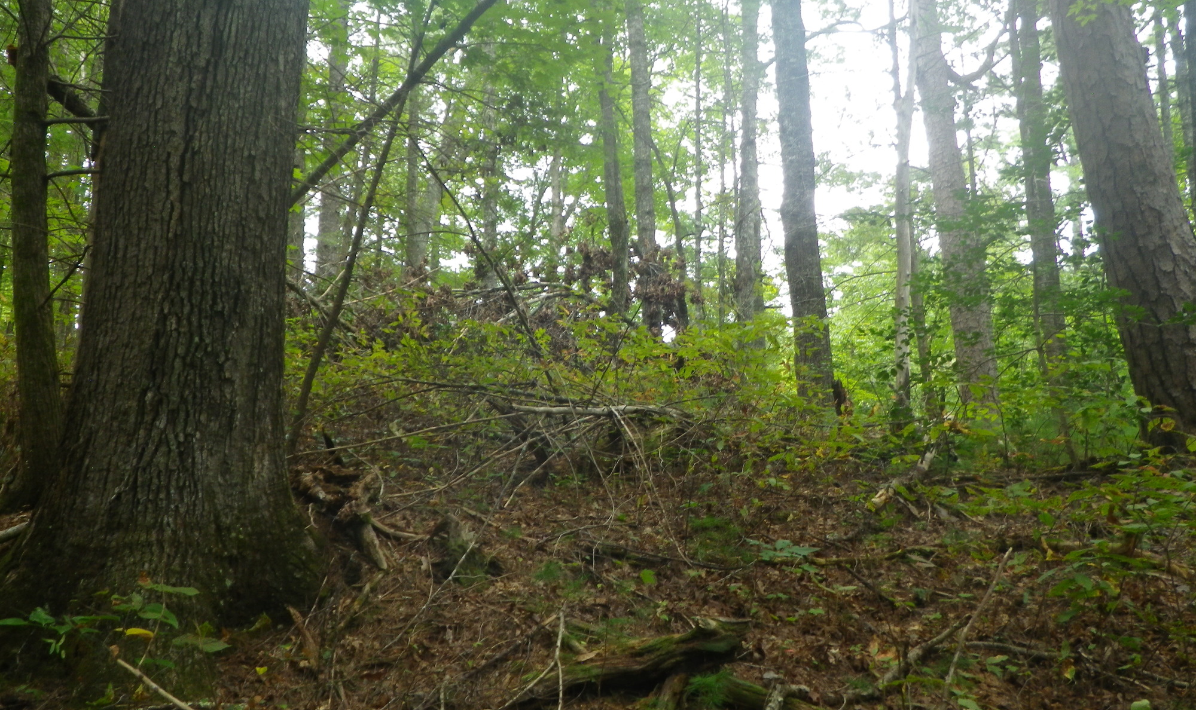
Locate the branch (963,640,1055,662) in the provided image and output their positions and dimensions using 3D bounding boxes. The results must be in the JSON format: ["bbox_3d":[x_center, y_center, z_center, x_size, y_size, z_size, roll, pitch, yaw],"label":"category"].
[{"bbox_3d":[1.669,1.195,3.919,0.339,0.083,0.098,-6,-13,20],"label":"branch"}]

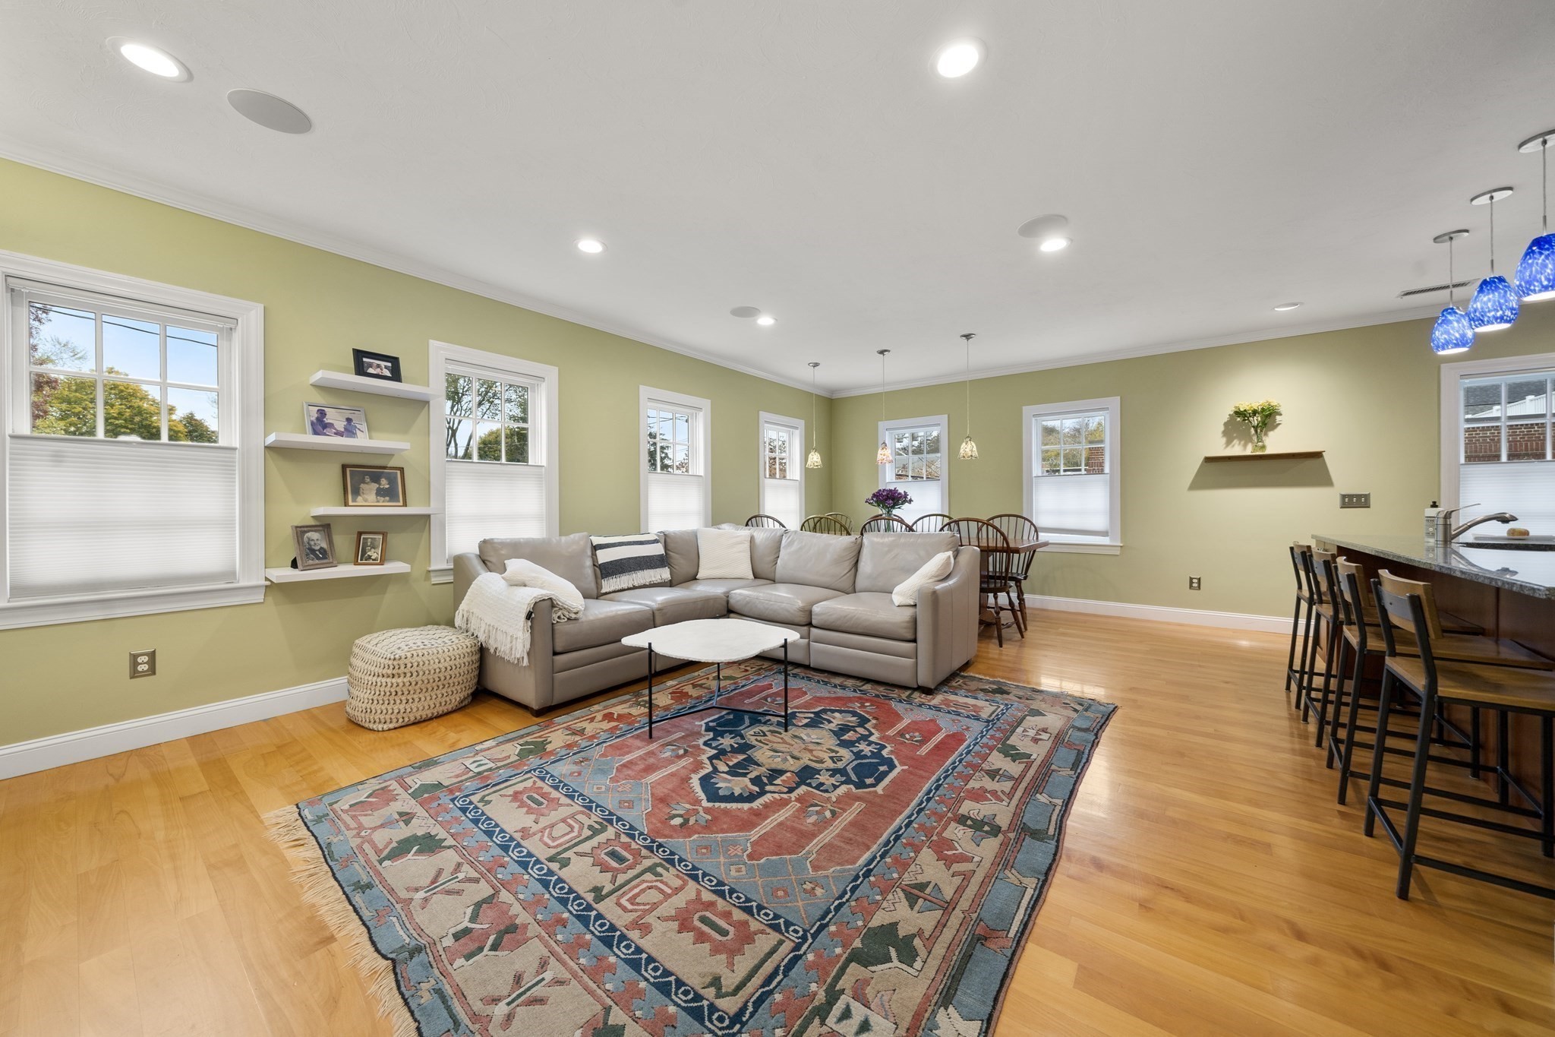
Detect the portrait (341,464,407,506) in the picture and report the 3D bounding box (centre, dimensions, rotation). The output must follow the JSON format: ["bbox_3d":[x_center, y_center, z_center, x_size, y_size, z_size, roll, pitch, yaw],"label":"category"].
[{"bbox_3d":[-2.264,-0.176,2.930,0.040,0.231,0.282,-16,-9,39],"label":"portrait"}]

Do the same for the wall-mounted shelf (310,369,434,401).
[{"bbox_3d":[-2.253,-0.743,2.944,0.260,0.040,0.559,1,1,40],"label":"wall-mounted shelf"}]

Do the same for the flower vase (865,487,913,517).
[{"bbox_3d":[1.096,-0.173,5.100,0.460,0.275,0.420,0,1,12],"label":"flower vase"}]

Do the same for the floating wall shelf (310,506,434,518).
[{"bbox_3d":[-2.251,-0.043,2.946,0.260,0.040,0.560,1,1,40],"label":"floating wall shelf"}]

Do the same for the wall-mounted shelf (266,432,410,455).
[{"bbox_3d":[-2.461,-0.419,2.937,0.255,0.042,0.595,1,2,39],"label":"wall-mounted shelf"}]

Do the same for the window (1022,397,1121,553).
[{"bbox_3d":[3.055,-0.433,5.418,0.879,1.552,0.120,1,1,37],"label":"window"}]

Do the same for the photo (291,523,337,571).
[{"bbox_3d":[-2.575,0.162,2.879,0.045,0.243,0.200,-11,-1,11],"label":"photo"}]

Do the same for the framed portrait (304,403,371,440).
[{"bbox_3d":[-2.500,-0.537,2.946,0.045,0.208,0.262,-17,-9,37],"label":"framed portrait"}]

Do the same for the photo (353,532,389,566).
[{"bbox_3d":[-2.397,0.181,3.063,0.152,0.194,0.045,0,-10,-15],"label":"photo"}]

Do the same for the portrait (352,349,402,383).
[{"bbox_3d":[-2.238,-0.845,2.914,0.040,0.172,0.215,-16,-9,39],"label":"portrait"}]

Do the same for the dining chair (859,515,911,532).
[{"bbox_3d":[1.135,0.511,4.830,0.530,1.030,0.560,1,2,37],"label":"dining chair"}]

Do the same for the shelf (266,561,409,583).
[{"bbox_3d":[-2.466,0.297,2.950,0.255,0.042,0.595,1,2,39],"label":"shelf"}]

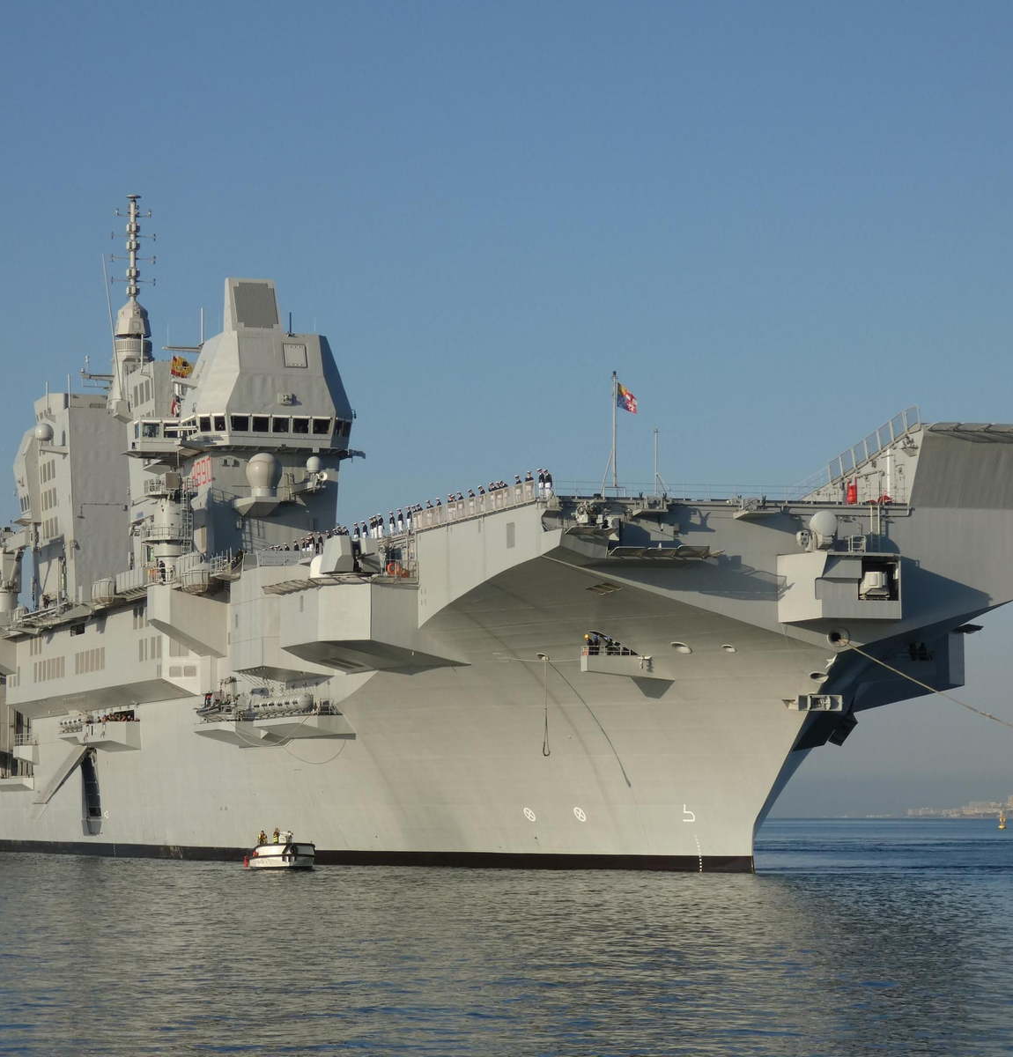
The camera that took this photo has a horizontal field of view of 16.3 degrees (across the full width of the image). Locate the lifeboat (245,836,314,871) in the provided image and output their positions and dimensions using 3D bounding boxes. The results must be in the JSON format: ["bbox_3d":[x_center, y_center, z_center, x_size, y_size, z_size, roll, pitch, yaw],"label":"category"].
[{"bbox_3d":[-14.700,21.250,232.700,3.600,2.500,6.800,1,-5,-10],"label":"lifeboat"}]

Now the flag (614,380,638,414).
[{"bbox_3d":[6.850,-7.320,199.500,1.250,1.800,0.300,0,-5,0],"label":"flag"}]

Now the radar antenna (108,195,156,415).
[{"bbox_3d":[-33.500,-20.100,318.000,4.200,19.700,3.900,1,-5,-18],"label":"radar antenna"}]

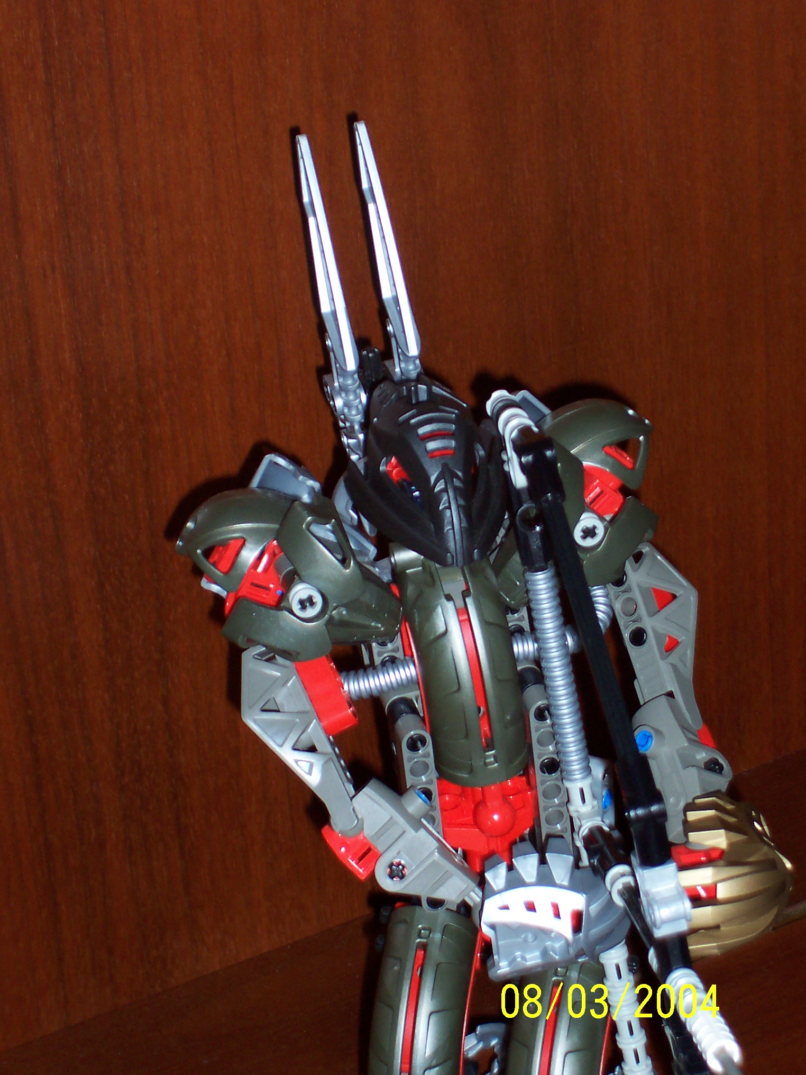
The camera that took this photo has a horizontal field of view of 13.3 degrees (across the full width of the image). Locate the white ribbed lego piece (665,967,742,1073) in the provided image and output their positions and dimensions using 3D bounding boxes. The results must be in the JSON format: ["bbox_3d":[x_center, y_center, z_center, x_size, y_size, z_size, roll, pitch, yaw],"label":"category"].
[{"bbox_3d":[0.066,0.106,0.760,0.008,0.008,0.025,-28,52,0],"label":"white ribbed lego piece"}]

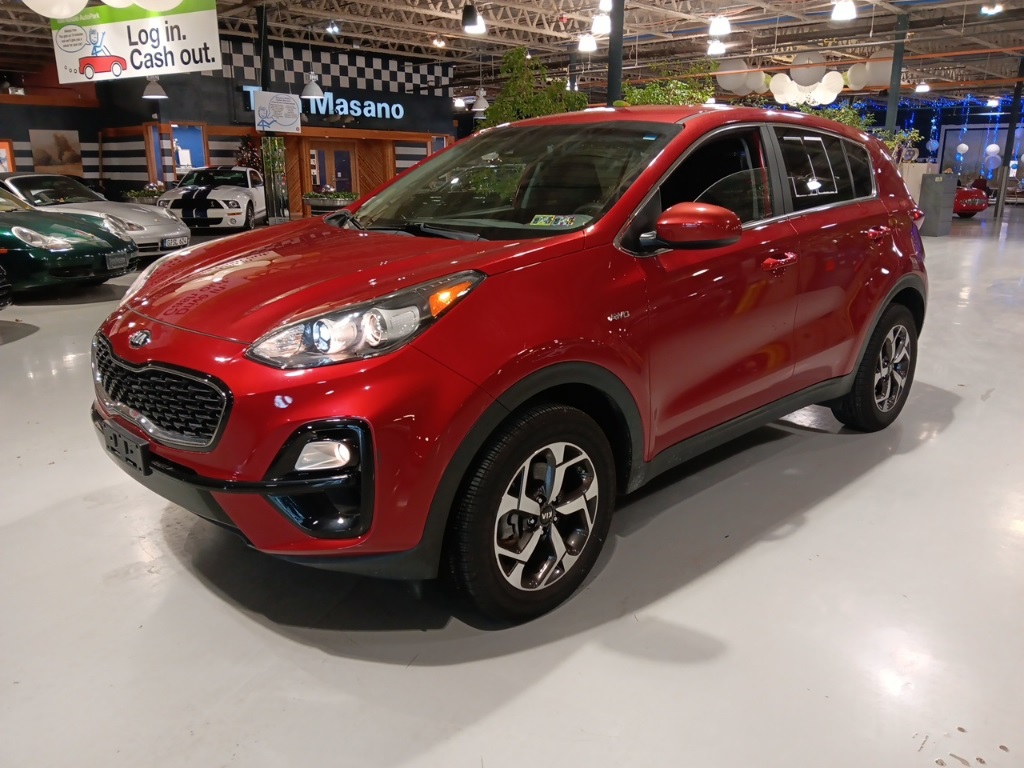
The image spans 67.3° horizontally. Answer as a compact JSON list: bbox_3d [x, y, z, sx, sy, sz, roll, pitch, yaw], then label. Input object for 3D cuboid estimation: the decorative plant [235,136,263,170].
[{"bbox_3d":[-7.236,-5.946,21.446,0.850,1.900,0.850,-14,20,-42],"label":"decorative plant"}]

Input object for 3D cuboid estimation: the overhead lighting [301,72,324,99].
[{"bbox_3d":[-4.329,-6.467,16.690,0.520,0.570,0.520,-3,16,-13],"label":"overhead lighting"}]

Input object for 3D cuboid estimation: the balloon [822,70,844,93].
[{"bbox_3d":[7.816,-7.354,18.697,0.560,0.577,0.560,6,17,20],"label":"balloon"}]

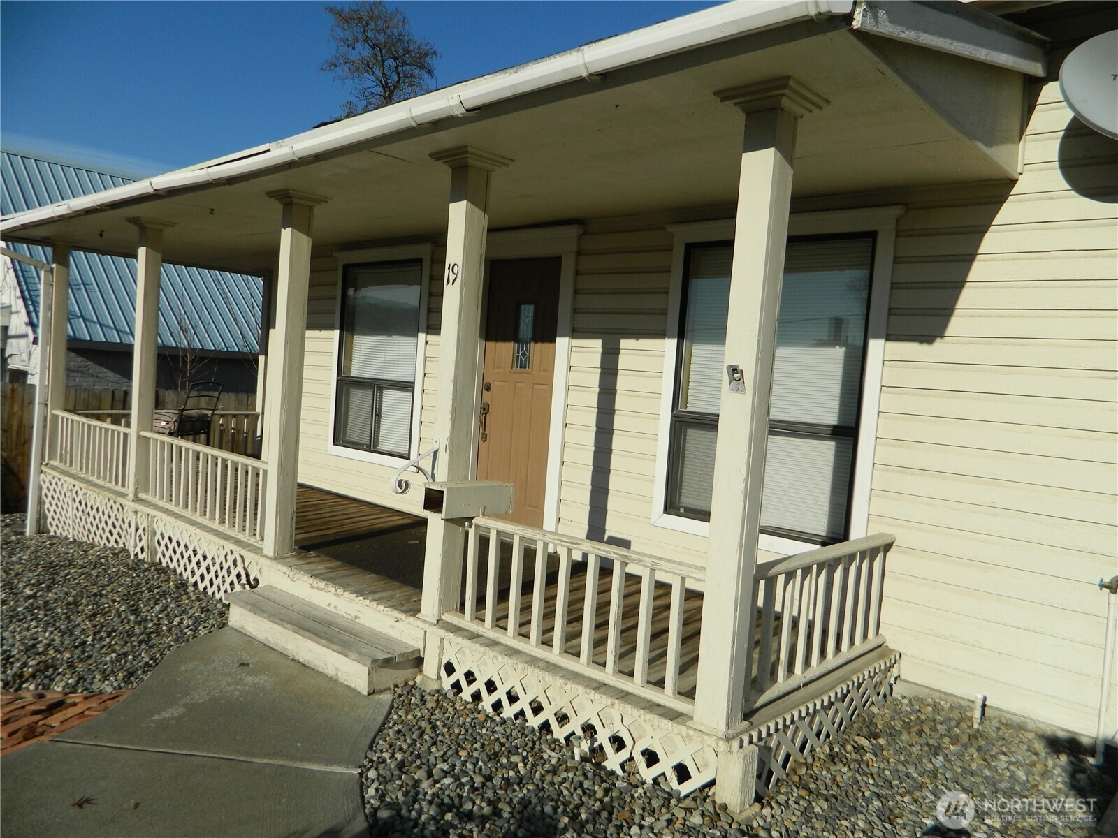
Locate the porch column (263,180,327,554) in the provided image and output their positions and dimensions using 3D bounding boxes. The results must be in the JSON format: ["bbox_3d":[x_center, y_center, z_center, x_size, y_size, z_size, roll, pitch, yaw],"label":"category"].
[{"bbox_3d":[-1.707,-0.277,5.099,0.295,2.280,0.295,7,4,42],"label":"porch column"}]

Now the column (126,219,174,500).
[{"bbox_3d":[-3.407,-0.471,6.656,0.295,2.280,0.295,7,4,42],"label":"column"}]

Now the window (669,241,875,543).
[{"bbox_3d":[1.179,-0.203,4.708,1.194,1.684,0.080,7,4,42],"label":"window"}]

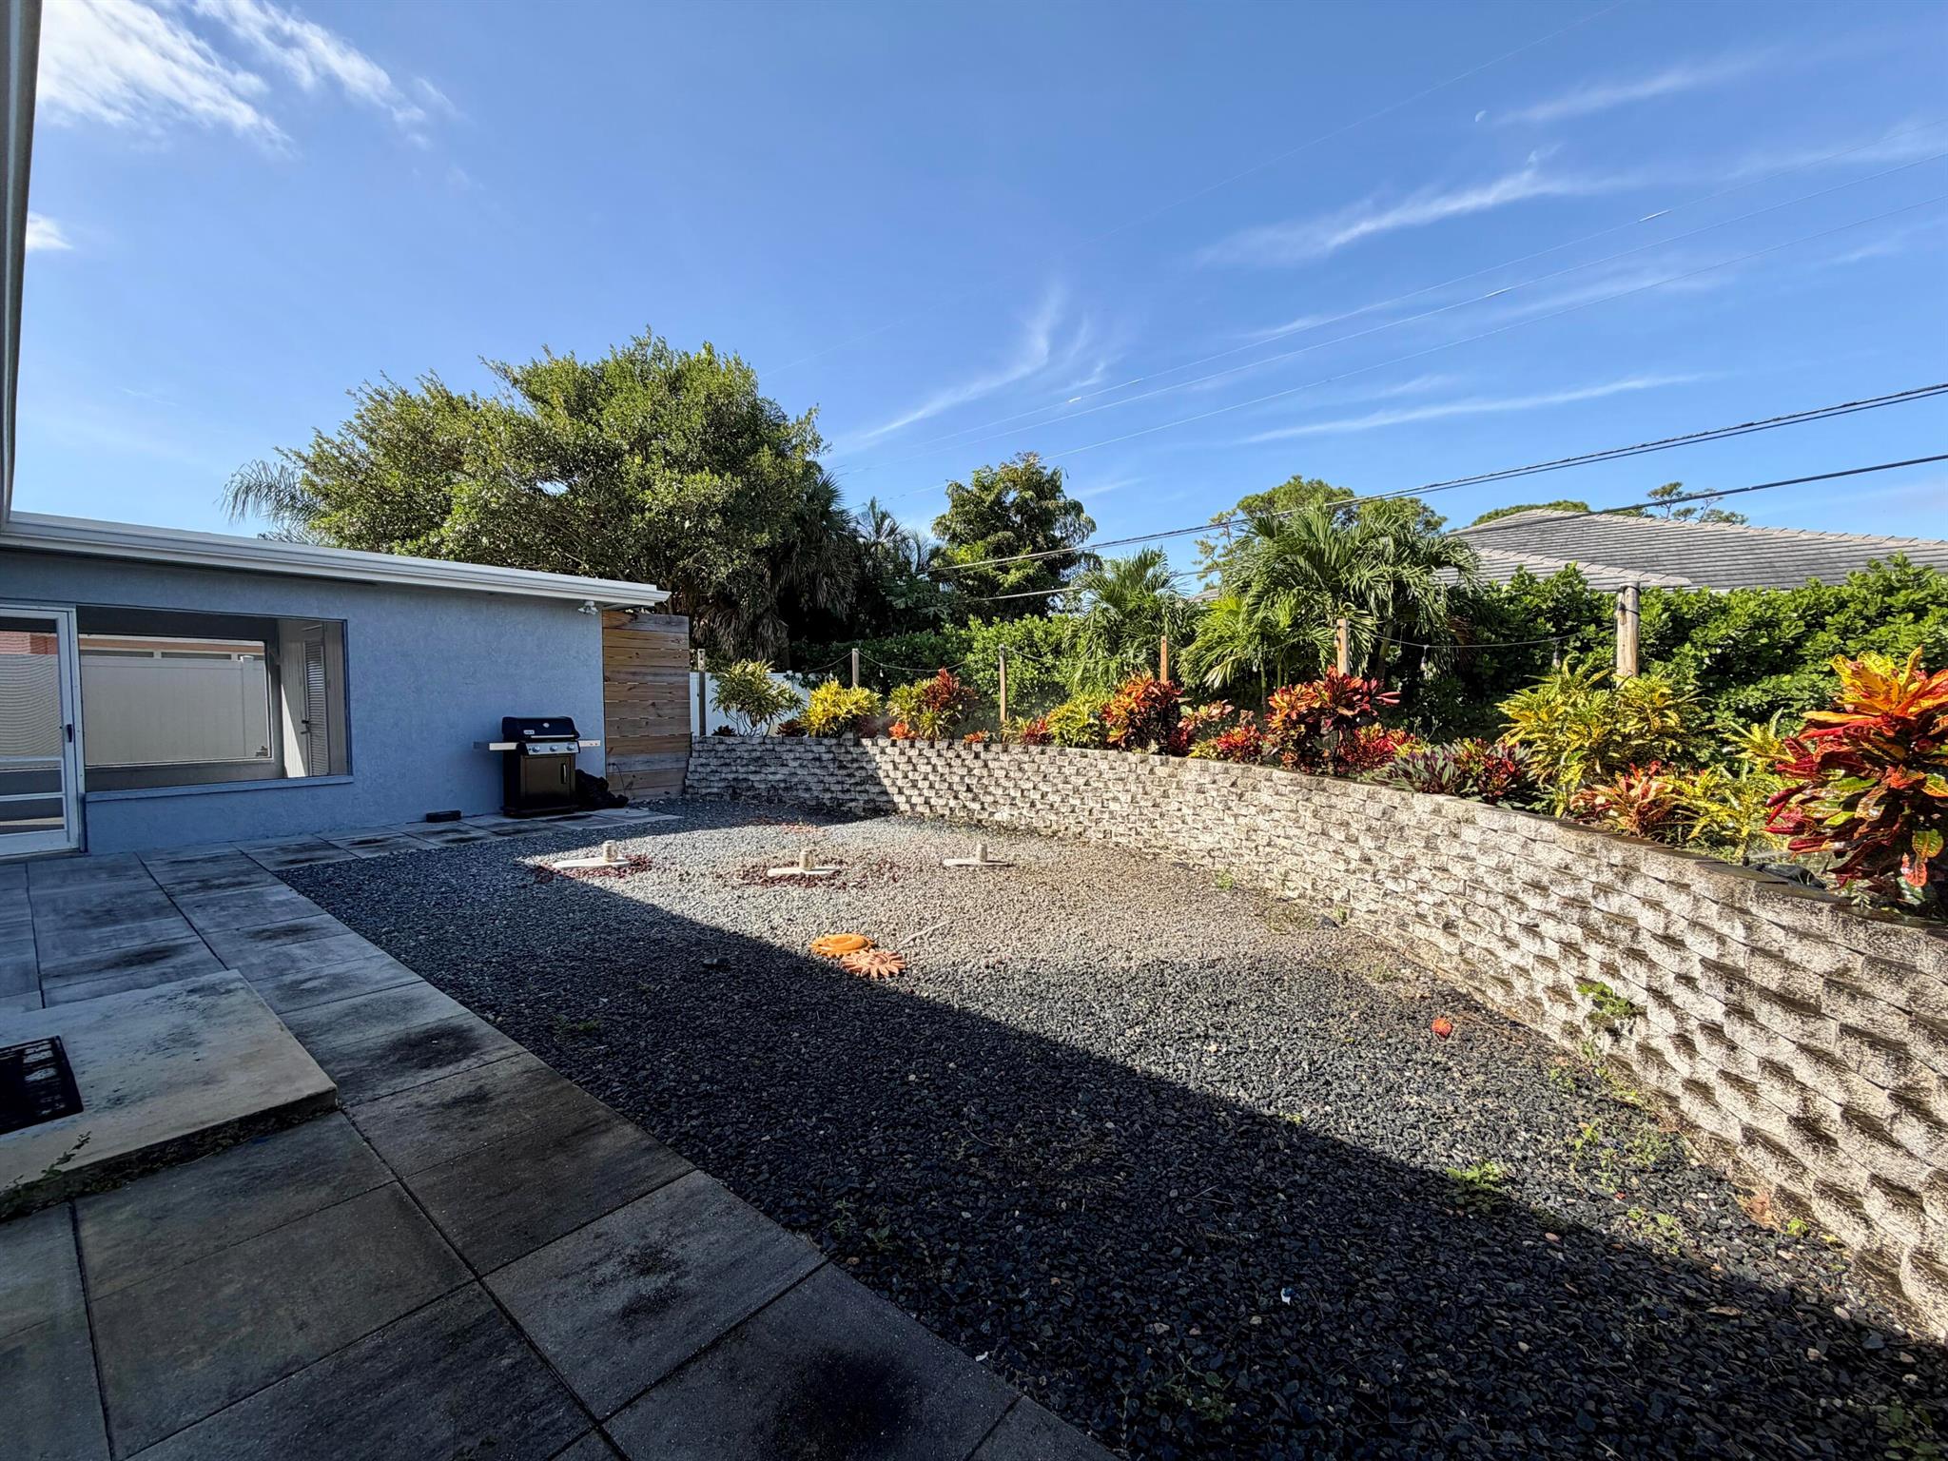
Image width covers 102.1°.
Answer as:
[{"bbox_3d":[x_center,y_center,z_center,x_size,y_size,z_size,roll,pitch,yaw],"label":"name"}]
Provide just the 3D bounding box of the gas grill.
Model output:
[{"bbox_3d":[-5.061,0.447,9.209,0.650,1.140,1.250,3,4,43],"label":"gas grill"}]

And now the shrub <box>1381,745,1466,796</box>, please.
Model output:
[{"bbox_3d":[2.880,0.242,5.056,0.480,0.300,0.450,2,3,30],"label":"shrub"}]

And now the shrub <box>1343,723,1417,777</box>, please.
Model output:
[{"bbox_3d":[2.911,0.143,5.659,0.470,0.407,0.450,2,3,27],"label":"shrub"}]

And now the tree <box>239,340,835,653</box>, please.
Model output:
[{"bbox_3d":[-9.223,-3.974,16.690,11.500,8.858,10.000,-1,3,-29],"label":"tree"}]

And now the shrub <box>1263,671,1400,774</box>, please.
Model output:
[{"bbox_3d":[2.815,-0.076,6.217,0.970,0.795,0.900,2,3,24],"label":"shrub"}]

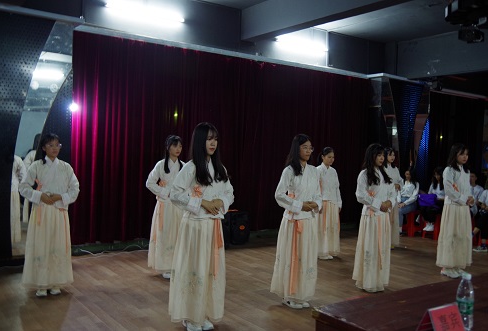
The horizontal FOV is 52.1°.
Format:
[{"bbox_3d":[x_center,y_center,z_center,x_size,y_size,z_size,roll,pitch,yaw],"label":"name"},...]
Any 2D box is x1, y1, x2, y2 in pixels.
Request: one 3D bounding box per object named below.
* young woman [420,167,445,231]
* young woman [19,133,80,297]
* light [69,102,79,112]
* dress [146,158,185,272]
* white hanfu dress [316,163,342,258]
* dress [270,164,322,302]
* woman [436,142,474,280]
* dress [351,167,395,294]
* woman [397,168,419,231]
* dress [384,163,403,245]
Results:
[{"bbox_3d":[3.637,0.667,9.500,0.600,1.250,0.460,1,0,-44],"label":"young woman"},{"bbox_3d":[-1.892,0.478,4.866,0.560,1.574,0.420,1,1,-33],"label":"young woman"},{"bbox_3d":[-2.266,-0.773,6.650,0.120,0.120,0.100,1,1,-20],"label":"light"},{"bbox_3d":[-0.887,0.547,5.824,0.500,1.300,0.420,1,0,-34],"label":"dress"},{"bbox_3d":[1.207,0.625,7.169,0.480,1.306,0.400,1,1,-31],"label":"white hanfu dress"},{"bbox_3d":[0.498,0.616,4.732,0.500,1.280,0.420,1,0,-34],"label":"dress"},{"bbox_3d":[2.610,0.545,6.128,0.460,1.610,0.390,1,0,-34],"label":"woman"},{"bbox_3d":[1.404,0.673,5.373,0.520,1.302,0.440,1,1,-39],"label":"dress"},{"bbox_3d":[3.179,0.703,9.700,0.620,1.310,0.460,1,0,-28],"label":"woman"},{"bbox_3d":[2.386,0.644,8.112,0.480,1.323,0.400,1,1,-35],"label":"dress"}]

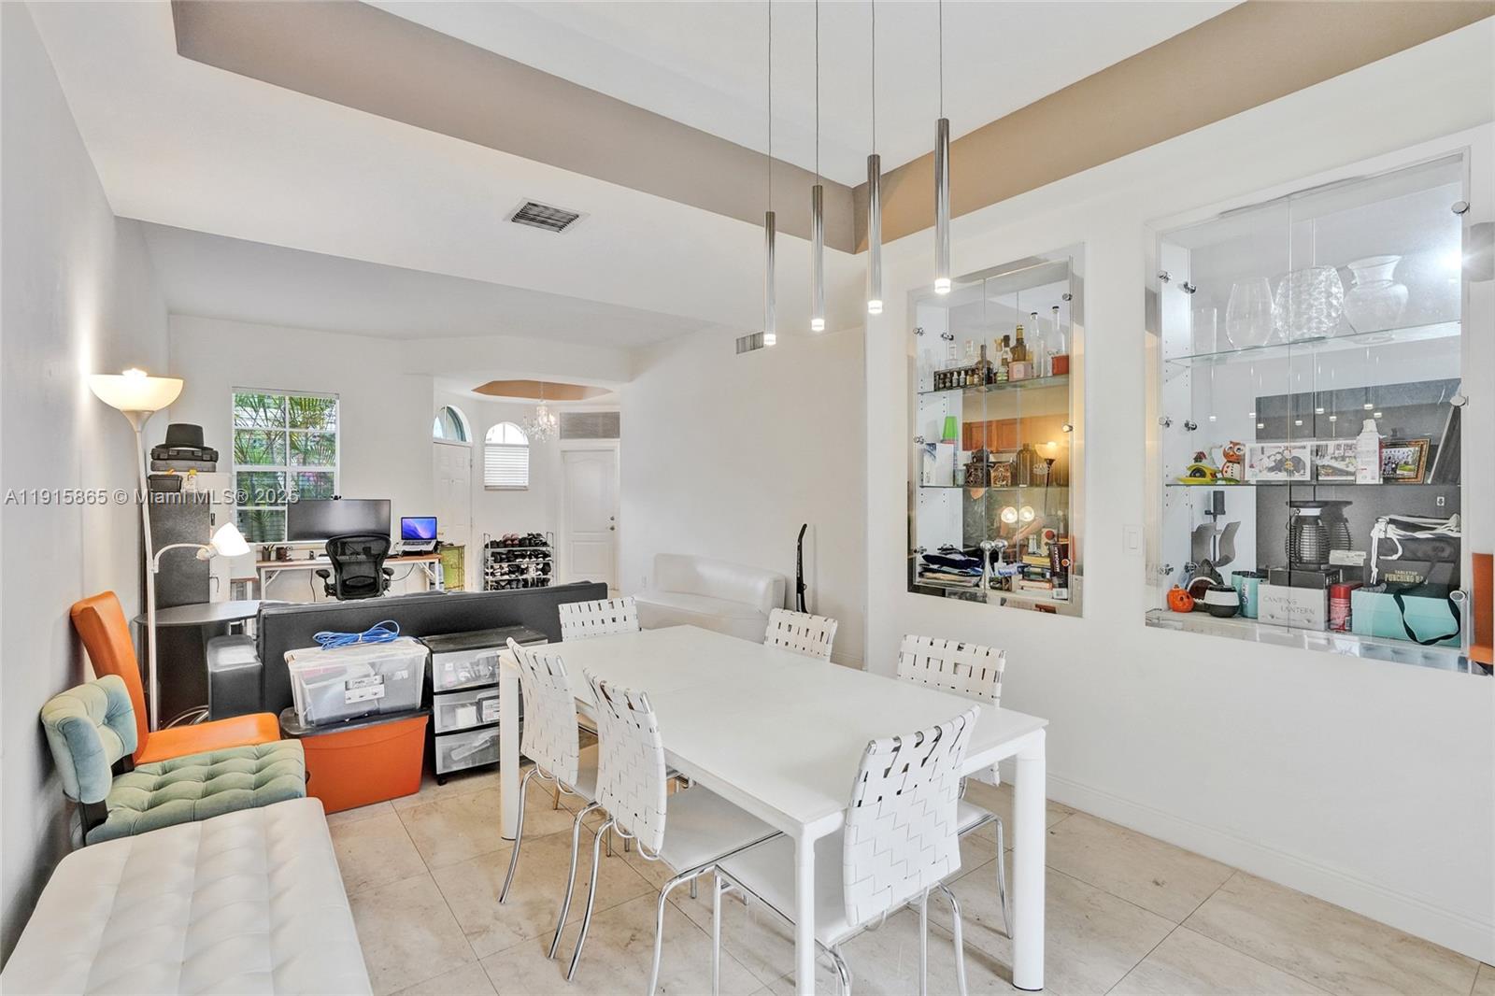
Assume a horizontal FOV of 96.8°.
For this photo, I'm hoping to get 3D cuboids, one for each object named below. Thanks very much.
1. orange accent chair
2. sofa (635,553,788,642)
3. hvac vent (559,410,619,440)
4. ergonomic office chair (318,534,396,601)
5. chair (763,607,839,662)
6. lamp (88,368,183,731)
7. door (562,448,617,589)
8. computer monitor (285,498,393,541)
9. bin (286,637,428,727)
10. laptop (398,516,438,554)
[{"bbox_3d":[-2.153,0.886,2.562,0.575,1.030,0.460,-1,1,-35],"label":"orange accent chair"},{"bbox_3d":[-0.518,1.009,6.407,0.970,0.700,2.300,0,0,-37],"label":"sofa"},{"bbox_3d":[-2.259,-1.044,9.550,0.880,0.410,0.040,0,1,8],"label":"hvac vent"},{"bbox_3d":[-3.820,0.855,6.487,0.660,1.040,0.660,-1,1,-37],"label":"ergonomic office chair"},{"bbox_3d":[0.056,0.926,2.564,0.530,0.890,0.430,0,0,-43],"label":"chair"},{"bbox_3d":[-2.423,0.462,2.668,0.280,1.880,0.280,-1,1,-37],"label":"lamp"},{"bbox_3d":[-2.340,0.345,9.770,0.770,2.040,0.060,0,0,8],"label":"door"},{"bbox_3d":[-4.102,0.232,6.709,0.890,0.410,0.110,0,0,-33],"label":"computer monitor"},{"bbox_3d":[-1.856,0.871,3.174,0.560,0.285,0.380,-1,1,-34],"label":"bin"},{"bbox_3d":[-3.510,0.386,7.080,0.355,0.335,0.280,0,0,-19],"label":"laptop"}]

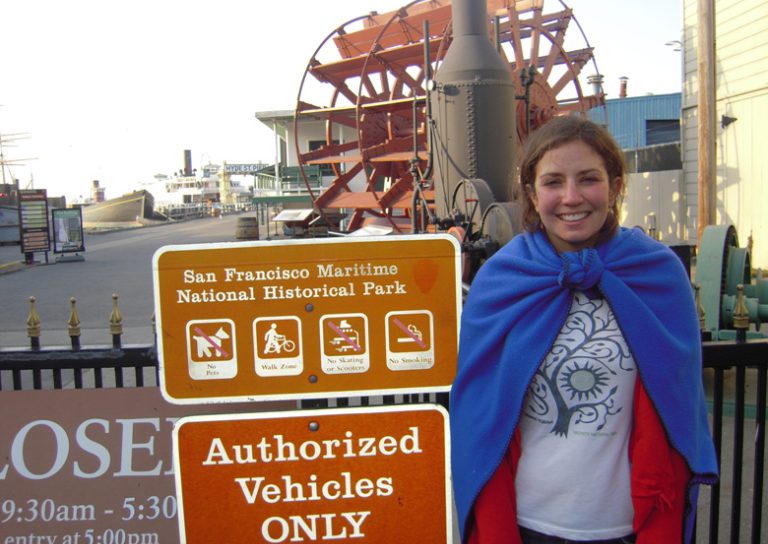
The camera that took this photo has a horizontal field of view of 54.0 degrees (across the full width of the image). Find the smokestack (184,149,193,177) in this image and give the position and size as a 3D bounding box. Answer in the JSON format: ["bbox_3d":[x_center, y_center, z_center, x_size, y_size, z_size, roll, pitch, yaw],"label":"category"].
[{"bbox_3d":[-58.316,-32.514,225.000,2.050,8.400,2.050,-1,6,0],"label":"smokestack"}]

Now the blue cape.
[{"bbox_3d":[0.377,0.246,1.420,0.490,0.680,0.310,0,6,11],"label":"blue cape"}]

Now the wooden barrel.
[{"bbox_3d":[-4.027,-1.183,22.300,0.670,0.850,0.670,-1,6,0],"label":"wooden barrel"}]

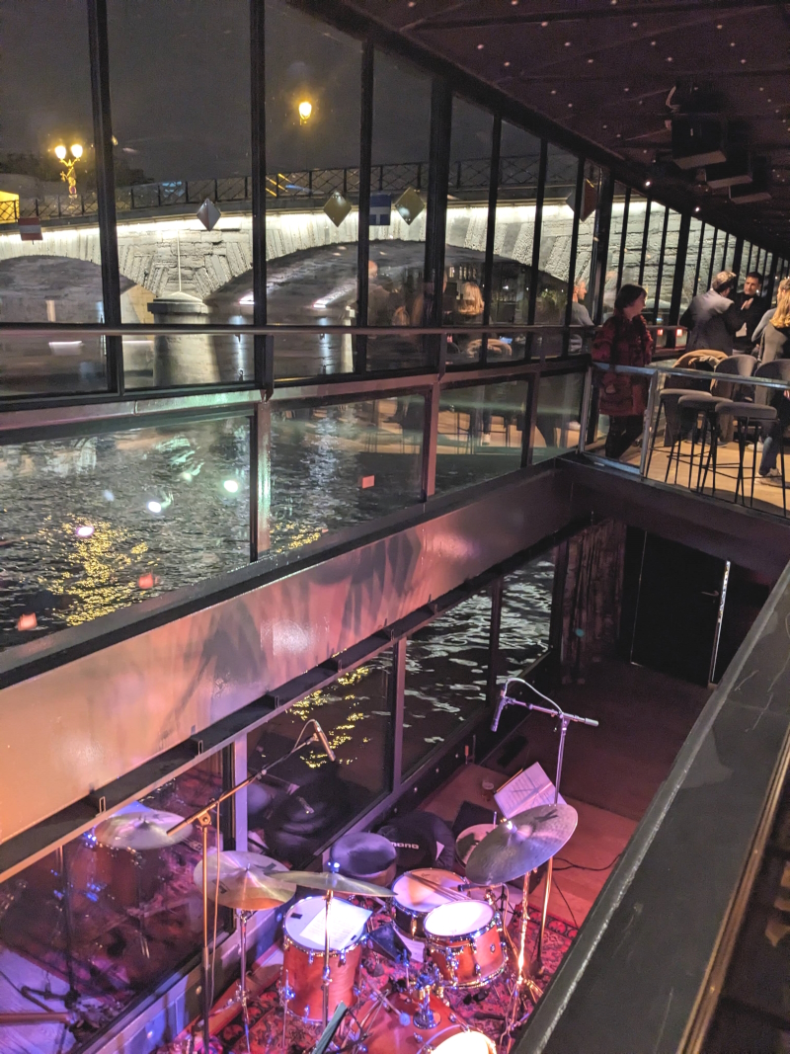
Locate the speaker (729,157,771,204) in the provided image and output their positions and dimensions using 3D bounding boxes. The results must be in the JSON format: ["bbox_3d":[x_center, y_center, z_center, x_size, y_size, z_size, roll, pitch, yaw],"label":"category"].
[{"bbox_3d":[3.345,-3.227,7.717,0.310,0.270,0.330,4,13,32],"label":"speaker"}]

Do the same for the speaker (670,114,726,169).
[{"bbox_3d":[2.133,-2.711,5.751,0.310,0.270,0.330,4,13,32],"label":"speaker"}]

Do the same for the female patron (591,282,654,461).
[{"bbox_3d":[2.140,-1.427,7.740,0.520,1.670,0.390,-1,15,-12],"label":"female patron"}]

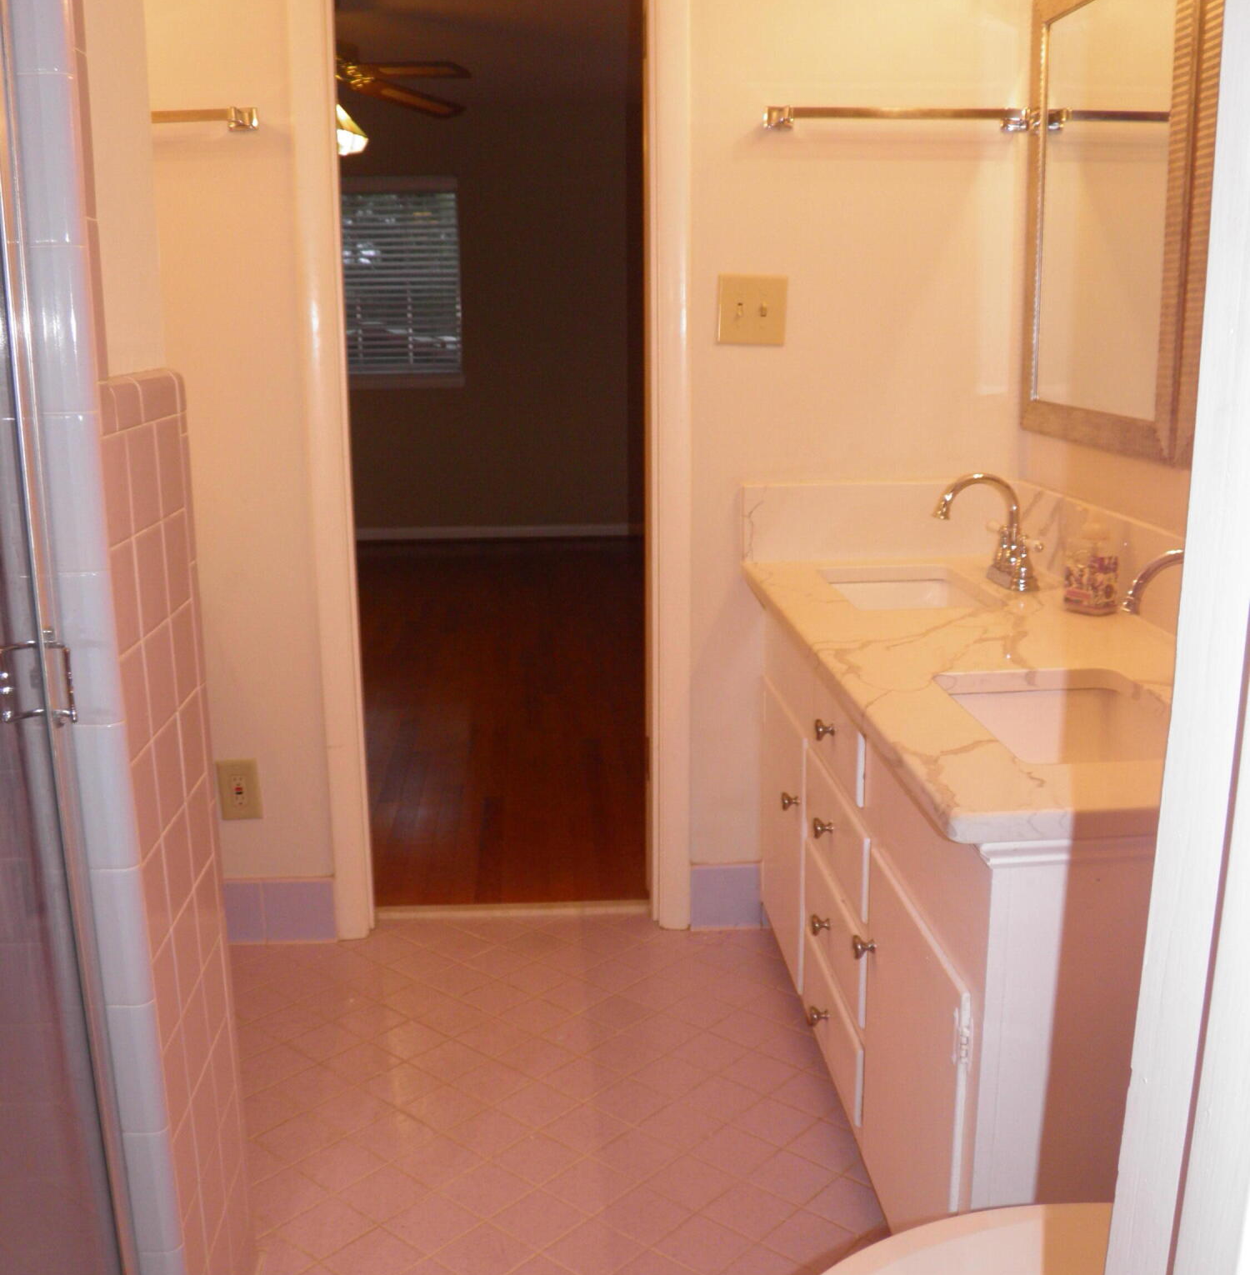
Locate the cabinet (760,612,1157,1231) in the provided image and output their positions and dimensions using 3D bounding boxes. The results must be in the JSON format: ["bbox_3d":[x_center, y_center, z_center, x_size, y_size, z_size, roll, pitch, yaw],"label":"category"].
[{"bbox_3d":[0.599,0.417,2.194,0.540,0.782,1.475,-1,13,-3],"label":"cabinet"}]

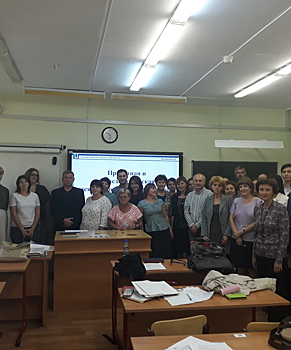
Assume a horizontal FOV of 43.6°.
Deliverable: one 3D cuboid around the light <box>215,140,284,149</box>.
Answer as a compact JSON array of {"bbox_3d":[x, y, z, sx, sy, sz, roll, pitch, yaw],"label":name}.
[{"bbox_3d":[1.863,-0.537,6.470,1.290,0.120,0.140,1,-2,-12],"label":"light"}]

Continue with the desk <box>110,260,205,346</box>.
[{"bbox_3d":[0.260,1.343,3.931,1.210,0.750,0.520,1,-2,-12],"label":"desk"}]

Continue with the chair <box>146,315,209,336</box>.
[{"bbox_3d":[0.137,1.278,2.432,0.420,0.790,0.470,1,-2,-21],"label":"chair"}]

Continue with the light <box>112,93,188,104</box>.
[{"bbox_3d":[0.074,-1.268,6.064,1.250,0.100,0.150,1,-2,-12],"label":"light"}]

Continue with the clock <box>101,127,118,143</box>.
[{"bbox_3d":[-0.628,-0.706,6.487,0.300,0.300,0.045,1,-2,-12],"label":"clock"}]

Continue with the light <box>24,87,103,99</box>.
[{"bbox_3d":[-1.267,-1.285,5.791,1.250,0.100,0.150,1,-2,-12],"label":"light"}]

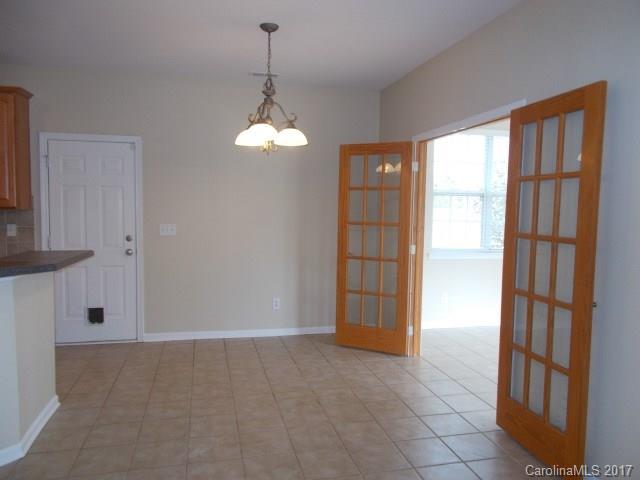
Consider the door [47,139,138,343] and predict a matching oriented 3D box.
[{"bbox_3d":[-2.257,0.042,4.824,0.800,2.030,0.045,0,4,-14],"label":"door"}]

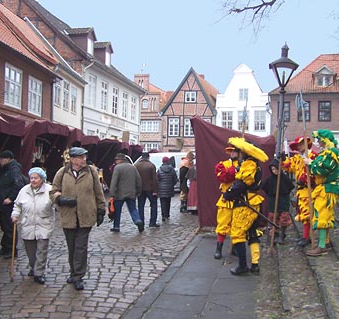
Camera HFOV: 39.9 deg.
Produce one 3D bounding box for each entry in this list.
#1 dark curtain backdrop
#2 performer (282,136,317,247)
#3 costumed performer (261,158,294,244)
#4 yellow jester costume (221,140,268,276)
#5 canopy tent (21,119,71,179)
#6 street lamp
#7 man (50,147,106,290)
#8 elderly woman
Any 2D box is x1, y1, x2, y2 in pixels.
[{"bbox_3d":[1.448,0.290,10.400,1.880,2.500,0.150,0,0,0],"label":"dark curtain backdrop"},{"bbox_3d":[2.117,0.521,7.600,0.620,1.790,0.500,0,0,37],"label":"performer"},{"bbox_3d":[1.851,0.720,8.000,0.550,1.480,0.350,0,0,18],"label":"costumed performer"},{"bbox_3d":[1.052,0.650,6.500,0.650,1.880,0.620,0,0,18],"label":"yellow jester costume"},{"bbox_3d":[-3.900,0.300,12.400,1.750,2.500,2.000,0,0,6],"label":"canopy tent"},{"bbox_3d":[2.100,-0.415,8.900,0.570,3.680,0.570,3,0,13],"label":"street lamp"},{"bbox_3d":[-1.151,0.725,5.870,0.650,1.750,0.450,0,0,-3],"label":"man"},{"bbox_3d":[-1.785,0.850,6.170,0.550,1.500,0.420,0,0,0],"label":"elderly woman"}]

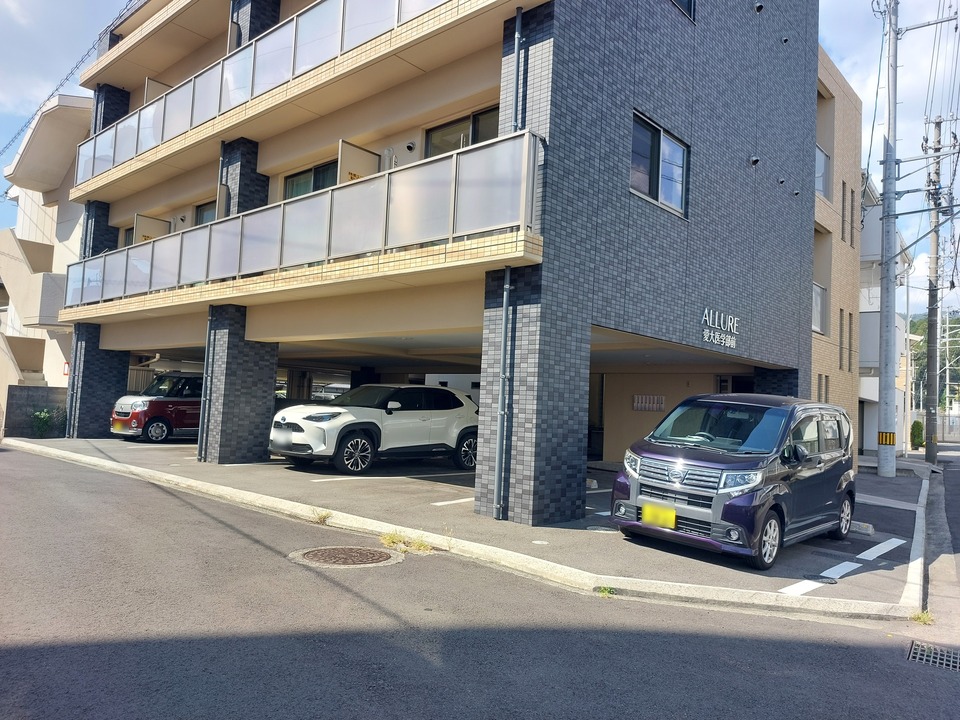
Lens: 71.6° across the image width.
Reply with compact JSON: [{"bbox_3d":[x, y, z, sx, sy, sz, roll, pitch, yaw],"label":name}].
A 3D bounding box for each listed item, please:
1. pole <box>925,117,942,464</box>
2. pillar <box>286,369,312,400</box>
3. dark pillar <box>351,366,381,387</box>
[{"bbox_3d":[14.233,-2.268,20.829,0.360,10.980,0.360,0,-5,42],"label":"pole"},{"bbox_3d":[-6.782,1.312,24.998,0.700,2.500,0.700,0,-5,42],"label":"pillar"},{"bbox_3d":[-4.150,1.468,24.265,0.680,2.430,0.700,0,-5,41],"label":"dark pillar"}]

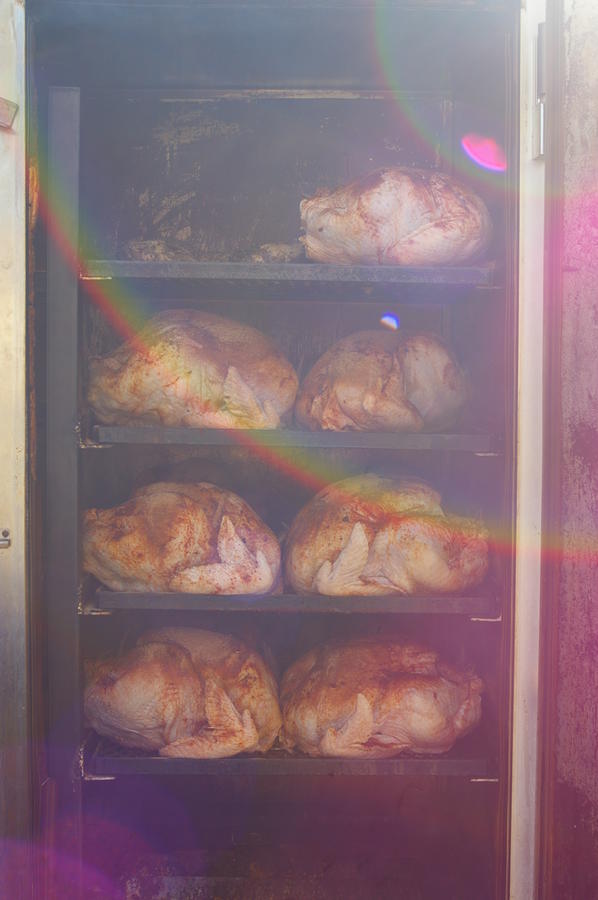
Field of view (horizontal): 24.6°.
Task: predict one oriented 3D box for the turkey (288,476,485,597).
[{"bbox_3d":[0.152,0.138,2.407,0.357,0.190,0.250,1,3,-2],"label":"turkey"}]

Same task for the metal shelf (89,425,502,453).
[{"bbox_3d":[-0.016,-0.032,2.543,0.655,0.030,0.580,1,3,-2],"label":"metal shelf"}]

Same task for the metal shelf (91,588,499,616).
[{"bbox_3d":[-0.016,0.238,2.558,0.655,0.030,0.580,1,3,-2],"label":"metal shelf"}]

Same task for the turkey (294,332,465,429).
[{"bbox_3d":[0.144,-0.124,2.412,0.305,0.171,0.240,-1,4,-32],"label":"turkey"}]

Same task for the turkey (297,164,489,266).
[{"bbox_3d":[0.168,-0.399,2.378,0.333,0.182,0.250,1,3,-2],"label":"turkey"}]

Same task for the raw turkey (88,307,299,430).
[{"bbox_3d":[-0.183,-0.141,2.381,0.363,0.201,0.250,1,3,-2],"label":"raw turkey"}]

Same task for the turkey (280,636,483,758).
[{"bbox_3d":[0.144,0.417,2.422,0.356,0.179,0.250,1,3,-2],"label":"turkey"}]

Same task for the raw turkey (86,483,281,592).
[{"bbox_3d":[-0.205,0.141,2.396,0.344,0.176,0.250,1,3,-2],"label":"raw turkey"}]

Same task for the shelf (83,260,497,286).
[{"bbox_3d":[-0.023,-0.303,2.528,0.655,0.030,0.580,1,3,-2],"label":"shelf"}]

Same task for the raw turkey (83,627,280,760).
[{"bbox_3d":[-0.203,0.406,2.411,0.346,0.194,0.250,1,3,-2],"label":"raw turkey"}]

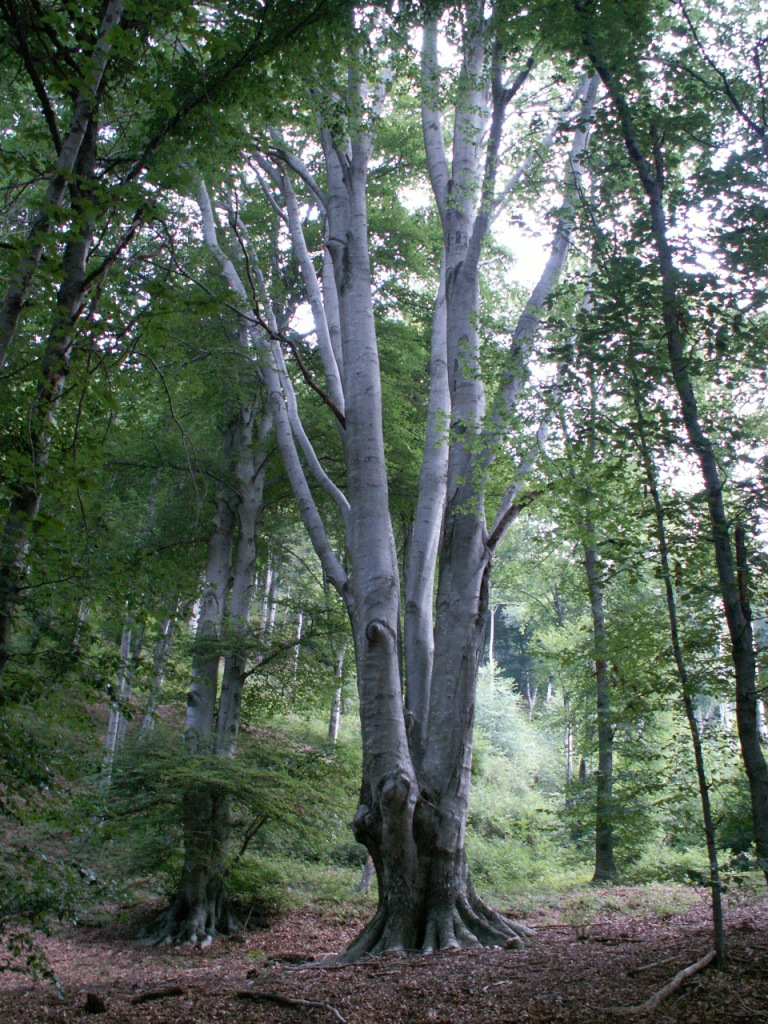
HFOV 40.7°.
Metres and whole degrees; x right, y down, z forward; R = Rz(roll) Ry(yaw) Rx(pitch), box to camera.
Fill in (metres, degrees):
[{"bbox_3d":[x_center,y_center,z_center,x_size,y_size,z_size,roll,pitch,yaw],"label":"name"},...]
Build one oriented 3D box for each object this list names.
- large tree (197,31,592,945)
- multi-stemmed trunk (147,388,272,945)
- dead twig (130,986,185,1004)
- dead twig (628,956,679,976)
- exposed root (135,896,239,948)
[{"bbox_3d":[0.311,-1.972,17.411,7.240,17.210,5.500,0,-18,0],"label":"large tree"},{"bbox_3d":[-3.225,2.479,19.671,2.150,10.520,2.000,0,-18,0],"label":"multi-stemmed trunk"},{"bbox_3d":[-2.269,4.859,10.418,0.120,0.080,0.640,-16,-23,40],"label":"dead twig"},{"bbox_3d":[3.315,5.479,12.530,0.130,0.090,1.330,-14,-22,37],"label":"dead twig"},{"bbox_3d":[-3.361,6.987,17.717,1.760,0.730,1.400,0,-18,0],"label":"exposed root"}]

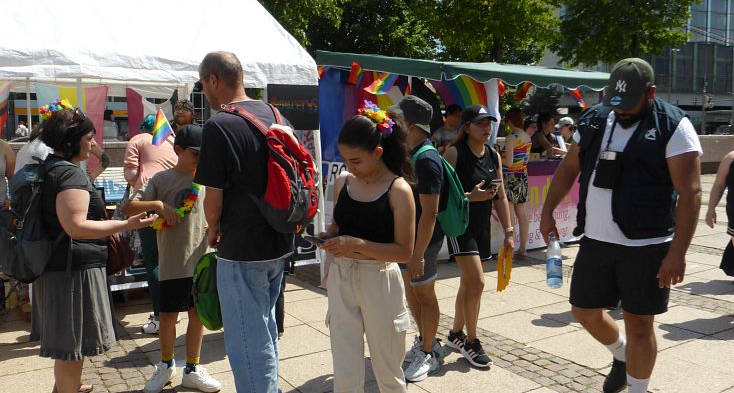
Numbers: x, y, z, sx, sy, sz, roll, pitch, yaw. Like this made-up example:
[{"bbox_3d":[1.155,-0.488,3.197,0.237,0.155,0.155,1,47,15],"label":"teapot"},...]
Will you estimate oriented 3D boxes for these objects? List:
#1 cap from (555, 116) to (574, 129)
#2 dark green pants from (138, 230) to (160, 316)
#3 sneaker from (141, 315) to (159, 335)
[{"bbox_3d":[2.698,-1.005,8.700,0.265,0.140,0.175,-10,6,-11],"label":"cap"},{"bbox_3d":[-1.530,0.441,4.760,0.310,0.920,0.340,4,8,41],"label":"dark green pants"},{"bbox_3d":[-1.561,0.940,4.740,0.270,0.120,0.105,-4,6,-27],"label":"sneaker"}]

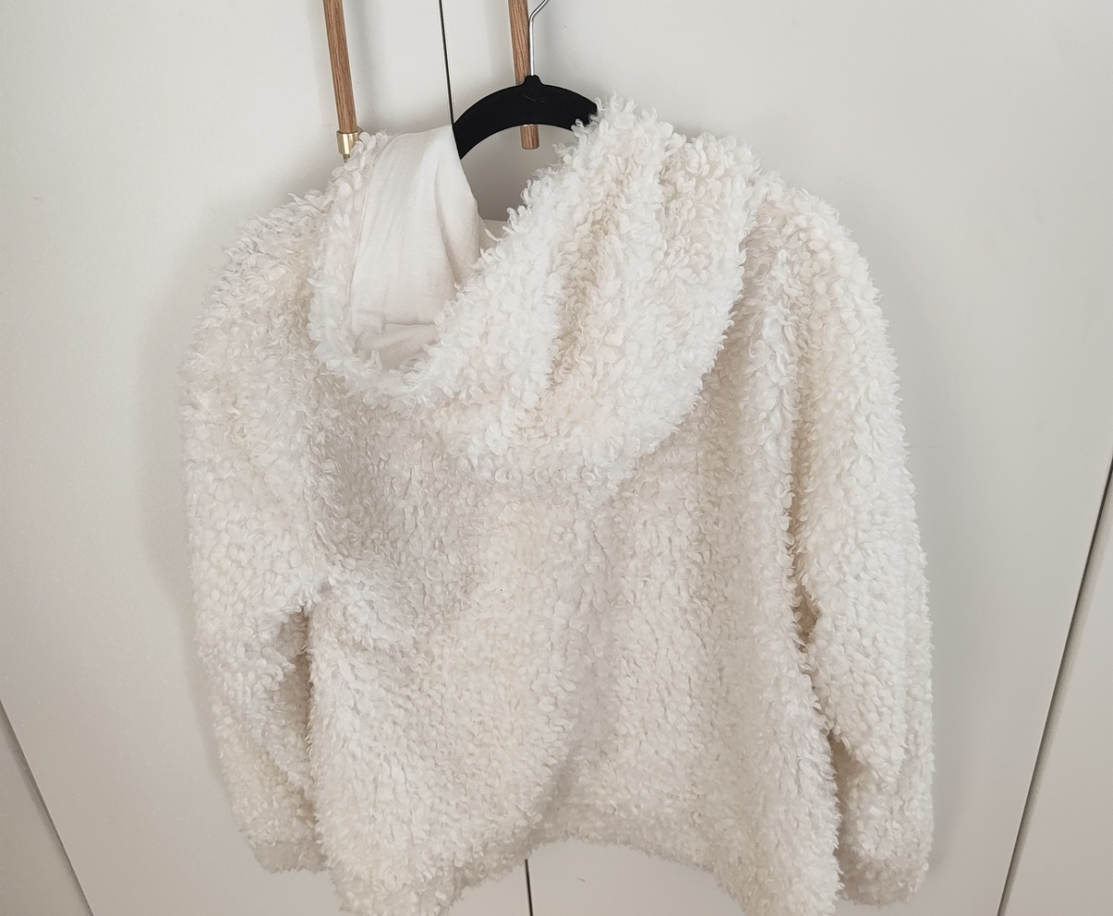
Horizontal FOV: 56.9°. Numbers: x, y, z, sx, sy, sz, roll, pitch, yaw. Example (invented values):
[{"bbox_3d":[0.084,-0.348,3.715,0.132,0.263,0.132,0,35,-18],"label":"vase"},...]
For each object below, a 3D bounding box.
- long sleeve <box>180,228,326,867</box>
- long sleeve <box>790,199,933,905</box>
[{"bbox_3d":[-0.256,0.126,0.865,0.118,0.687,0.125,7,31,-1],"label":"long sleeve"},{"bbox_3d":[0.253,0.132,0.841,0.115,0.703,0.125,-10,29,9],"label":"long sleeve"}]

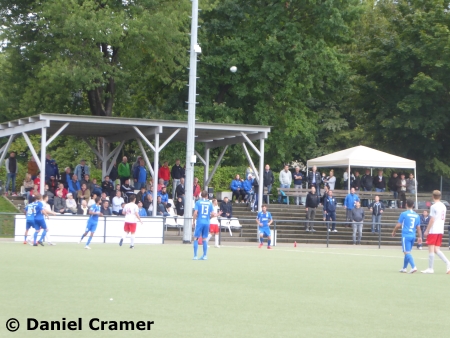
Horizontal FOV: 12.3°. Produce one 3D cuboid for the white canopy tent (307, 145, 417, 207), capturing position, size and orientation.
[{"bbox_3d":[5.950,0.314,90.700,3.400,2.700,3.400,2,-1,-29],"label":"white canopy tent"}]

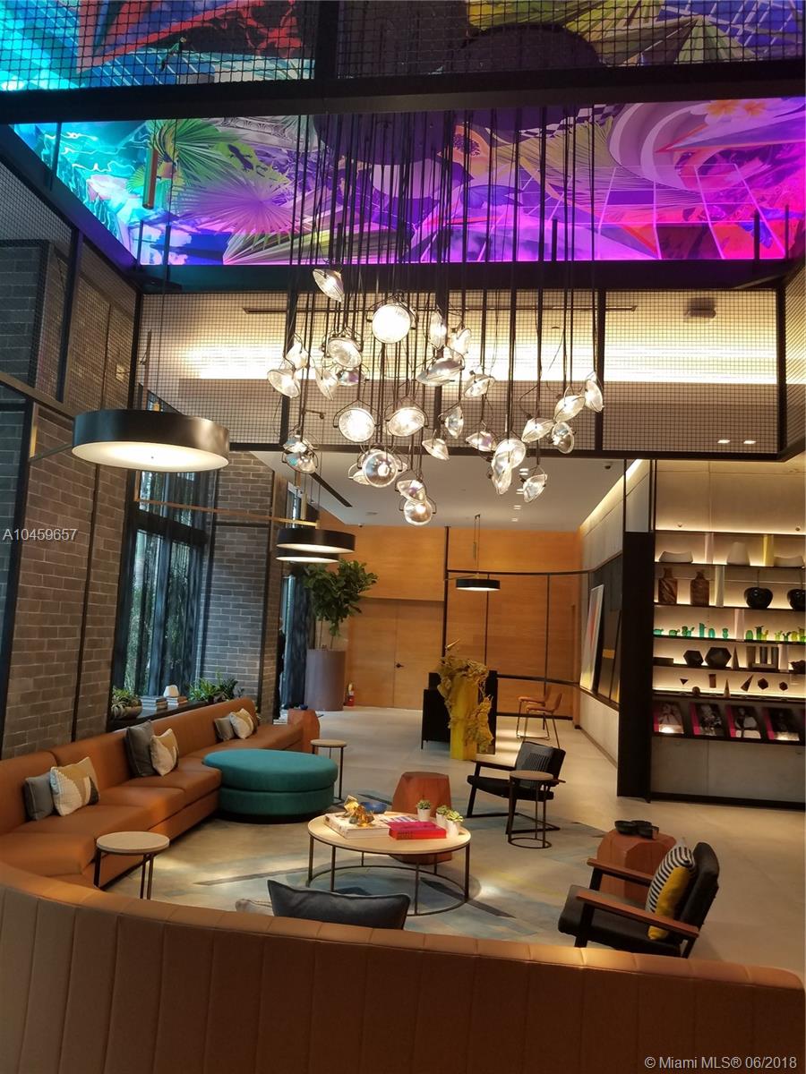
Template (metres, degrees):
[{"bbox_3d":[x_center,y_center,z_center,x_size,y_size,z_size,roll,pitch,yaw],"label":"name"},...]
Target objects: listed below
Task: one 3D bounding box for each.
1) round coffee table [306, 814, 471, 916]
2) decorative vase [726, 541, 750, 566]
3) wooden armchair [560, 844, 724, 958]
[{"bbox_3d":[-0.104,2.162,5.400,1.058,0.397,1.058,3,-7,0],"label":"round coffee table"},{"bbox_3d":[3.853,0.193,9.272,0.265,0.274,0.230,2,-7,6],"label":"decorative vase"},{"bbox_3d":[1.177,1.911,4.049,0.748,0.702,0.682,1,-7,16],"label":"wooden armchair"}]

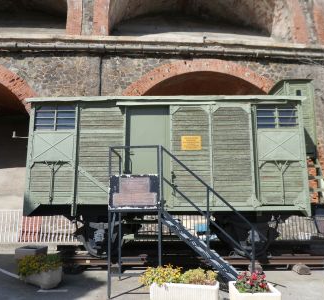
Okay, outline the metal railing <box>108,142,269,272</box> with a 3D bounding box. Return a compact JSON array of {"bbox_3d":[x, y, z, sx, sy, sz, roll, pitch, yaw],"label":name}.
[{"bbox_3d":[0.416,1.106,4.868,2.560,2.230,0.880,-1,-8,1],"label":"metal railing"}]

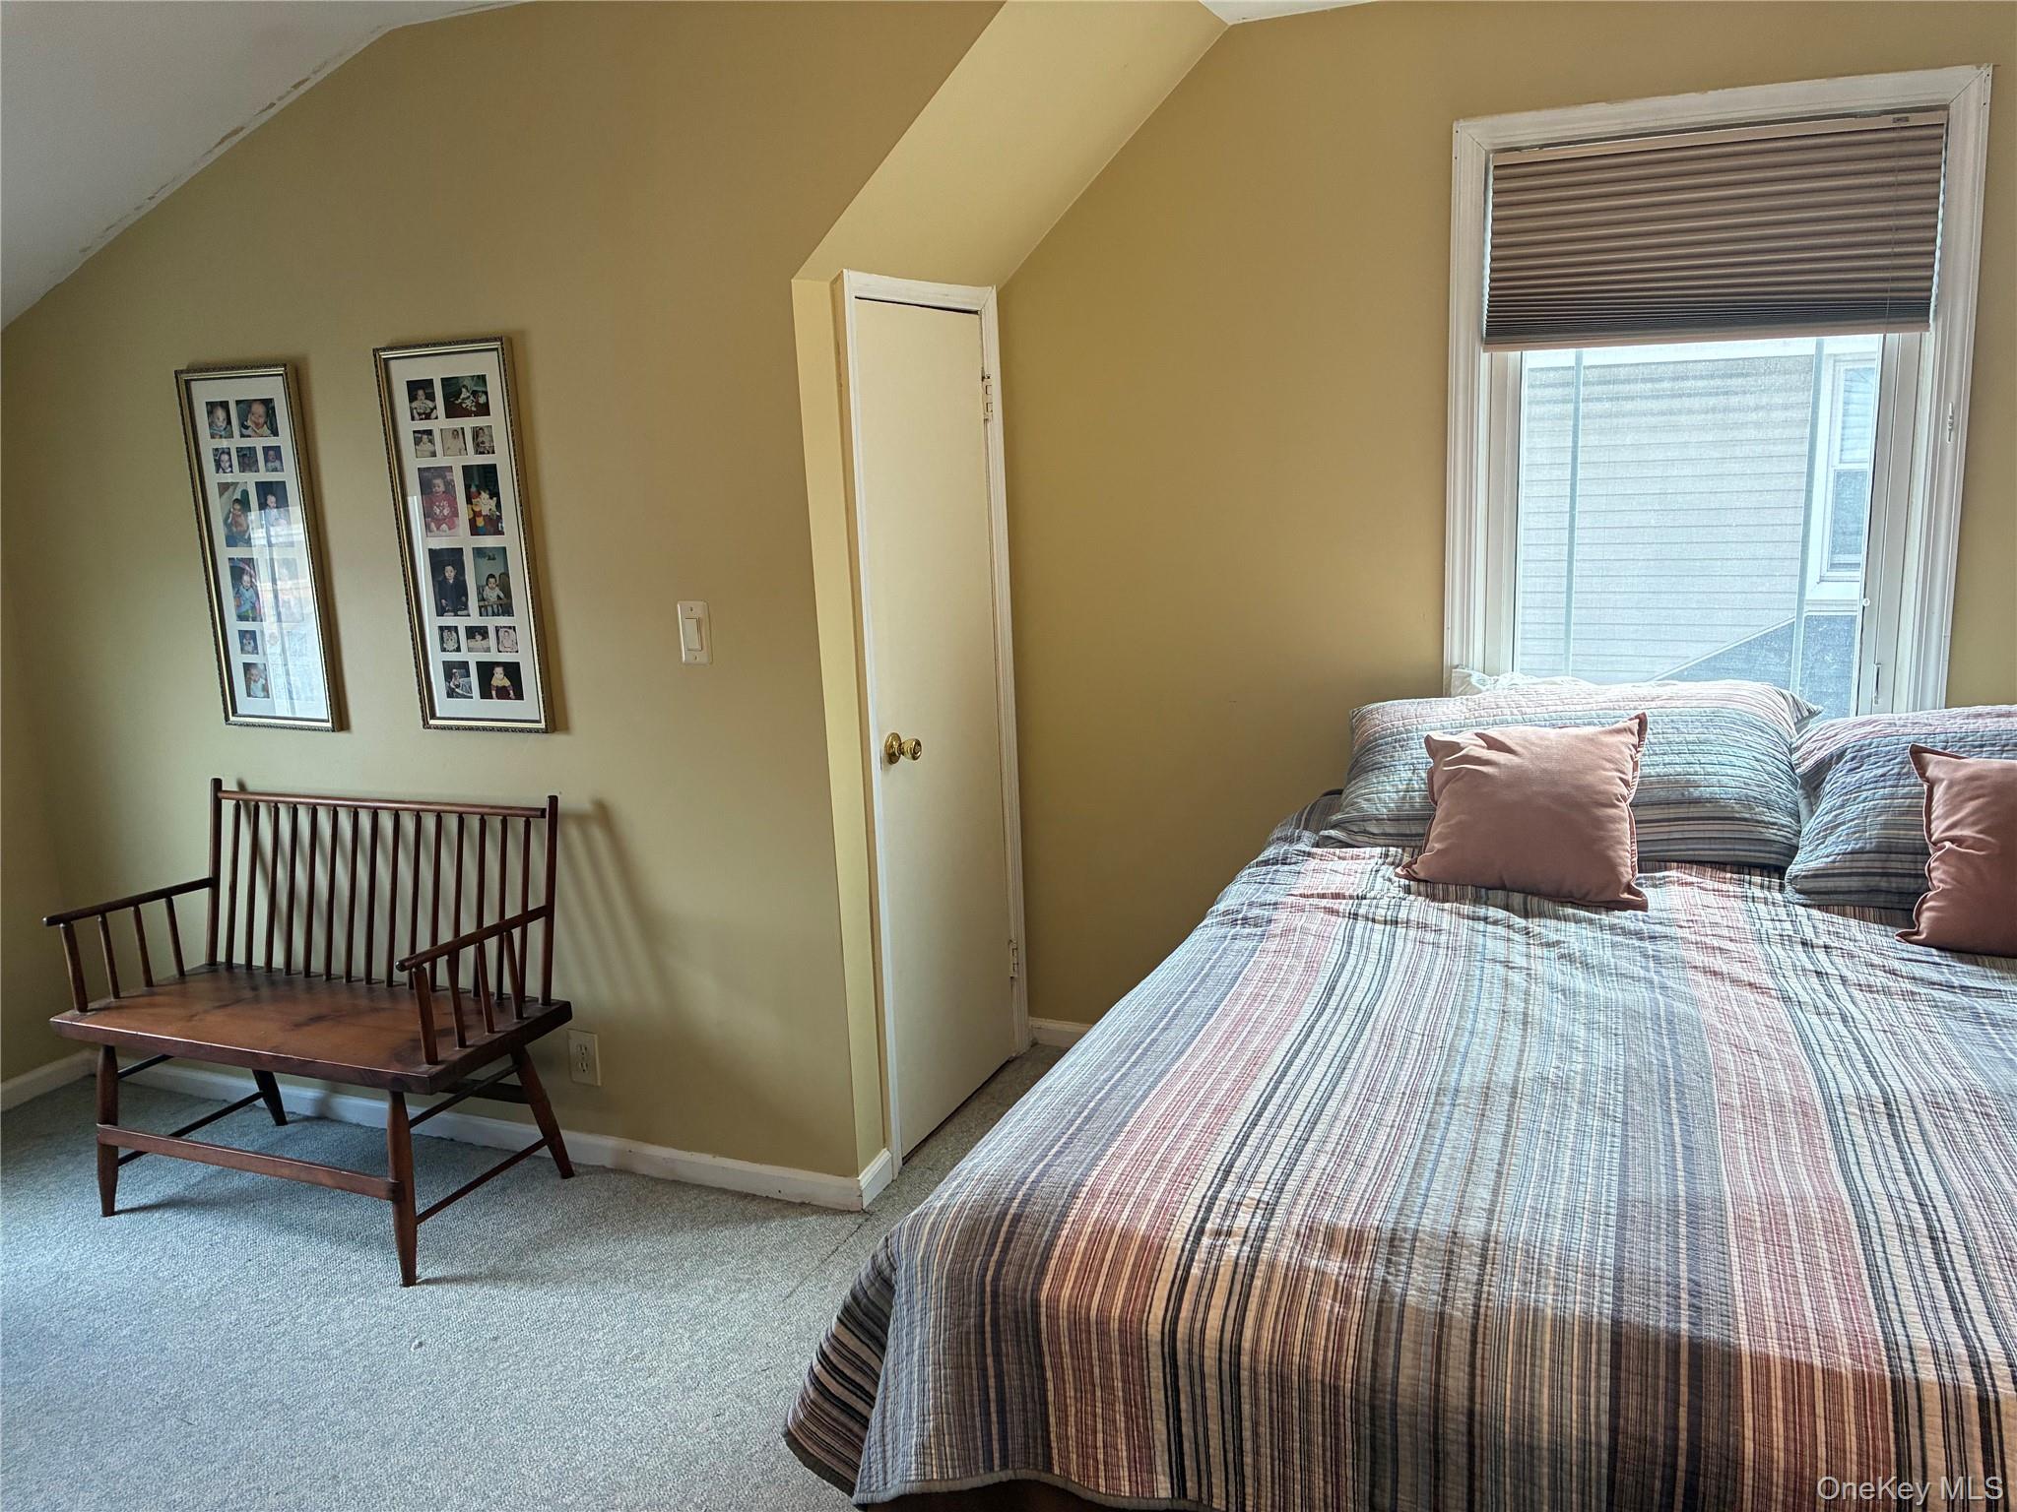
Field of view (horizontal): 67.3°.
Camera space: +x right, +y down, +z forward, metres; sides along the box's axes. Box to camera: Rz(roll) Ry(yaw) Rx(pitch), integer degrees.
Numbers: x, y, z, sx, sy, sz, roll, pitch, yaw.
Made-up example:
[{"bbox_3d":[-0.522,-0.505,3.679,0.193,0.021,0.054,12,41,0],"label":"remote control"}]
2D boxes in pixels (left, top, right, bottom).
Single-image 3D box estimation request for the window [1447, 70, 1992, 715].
[{"bbox_3d":[1.392,-0.660,3.094,0.955,1.290,0.100,3,13,22],"label":"window"}]

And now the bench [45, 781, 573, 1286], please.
[{"bbox_3d":[-1.469,0.536,3.215,1.020,0.860,0.510,3,13,22],"label":"bench"}]

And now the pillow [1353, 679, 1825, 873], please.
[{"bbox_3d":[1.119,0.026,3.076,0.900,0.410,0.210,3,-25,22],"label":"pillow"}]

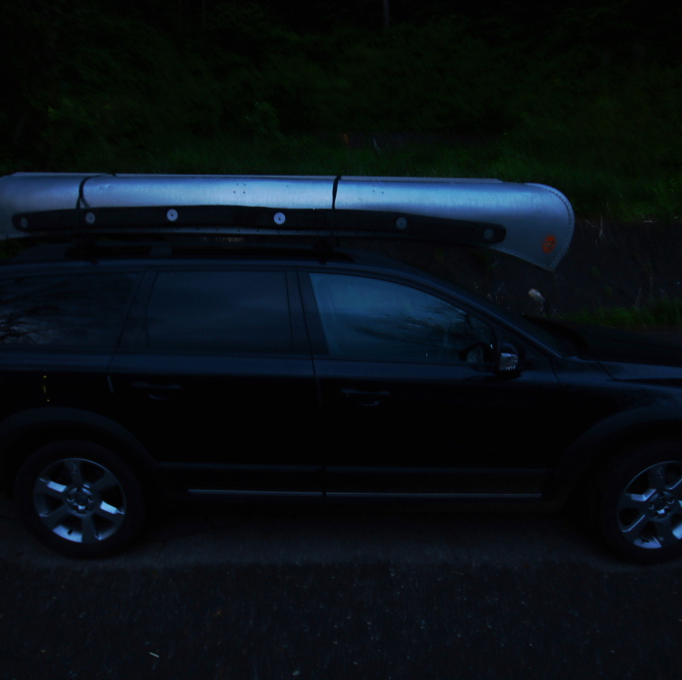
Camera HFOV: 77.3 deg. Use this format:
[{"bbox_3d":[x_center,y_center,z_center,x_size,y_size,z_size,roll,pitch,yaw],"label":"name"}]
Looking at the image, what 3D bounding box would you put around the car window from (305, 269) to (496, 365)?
[{"bbox_3d":[0.287,-0.108,2.055,0.880,0.457,0.050,0,-12,-1],"label":"car window"}]

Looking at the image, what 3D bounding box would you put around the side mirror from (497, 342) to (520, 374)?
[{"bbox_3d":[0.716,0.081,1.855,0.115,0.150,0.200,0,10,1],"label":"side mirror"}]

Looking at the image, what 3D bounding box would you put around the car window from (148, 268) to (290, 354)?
[{"bbox_3d":[-0.581,-0.135,2.056,0.715,0.419,0.050,0,-12,1],"label":"car window"}]

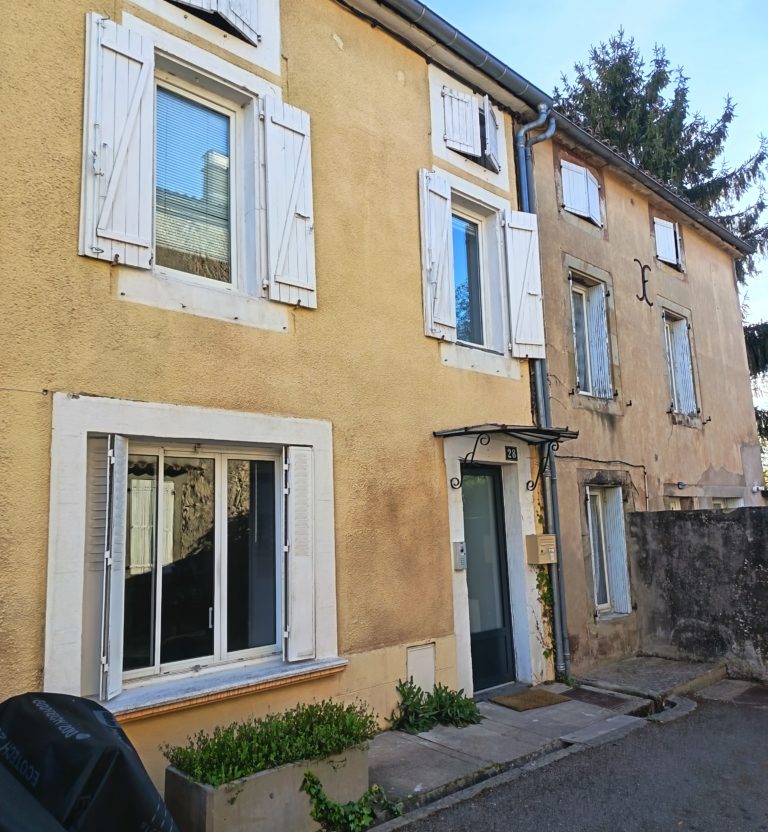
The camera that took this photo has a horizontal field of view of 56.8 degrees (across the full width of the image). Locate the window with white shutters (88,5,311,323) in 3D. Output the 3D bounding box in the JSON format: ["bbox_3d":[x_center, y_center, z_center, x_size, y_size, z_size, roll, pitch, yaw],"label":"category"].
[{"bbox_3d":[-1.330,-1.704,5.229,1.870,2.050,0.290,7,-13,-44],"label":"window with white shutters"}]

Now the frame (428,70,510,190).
[{"bbox_3d":[0.957,-3.057,7.587,1.290,0.980,0.200,7,-13,-44],"label":"frame"}]

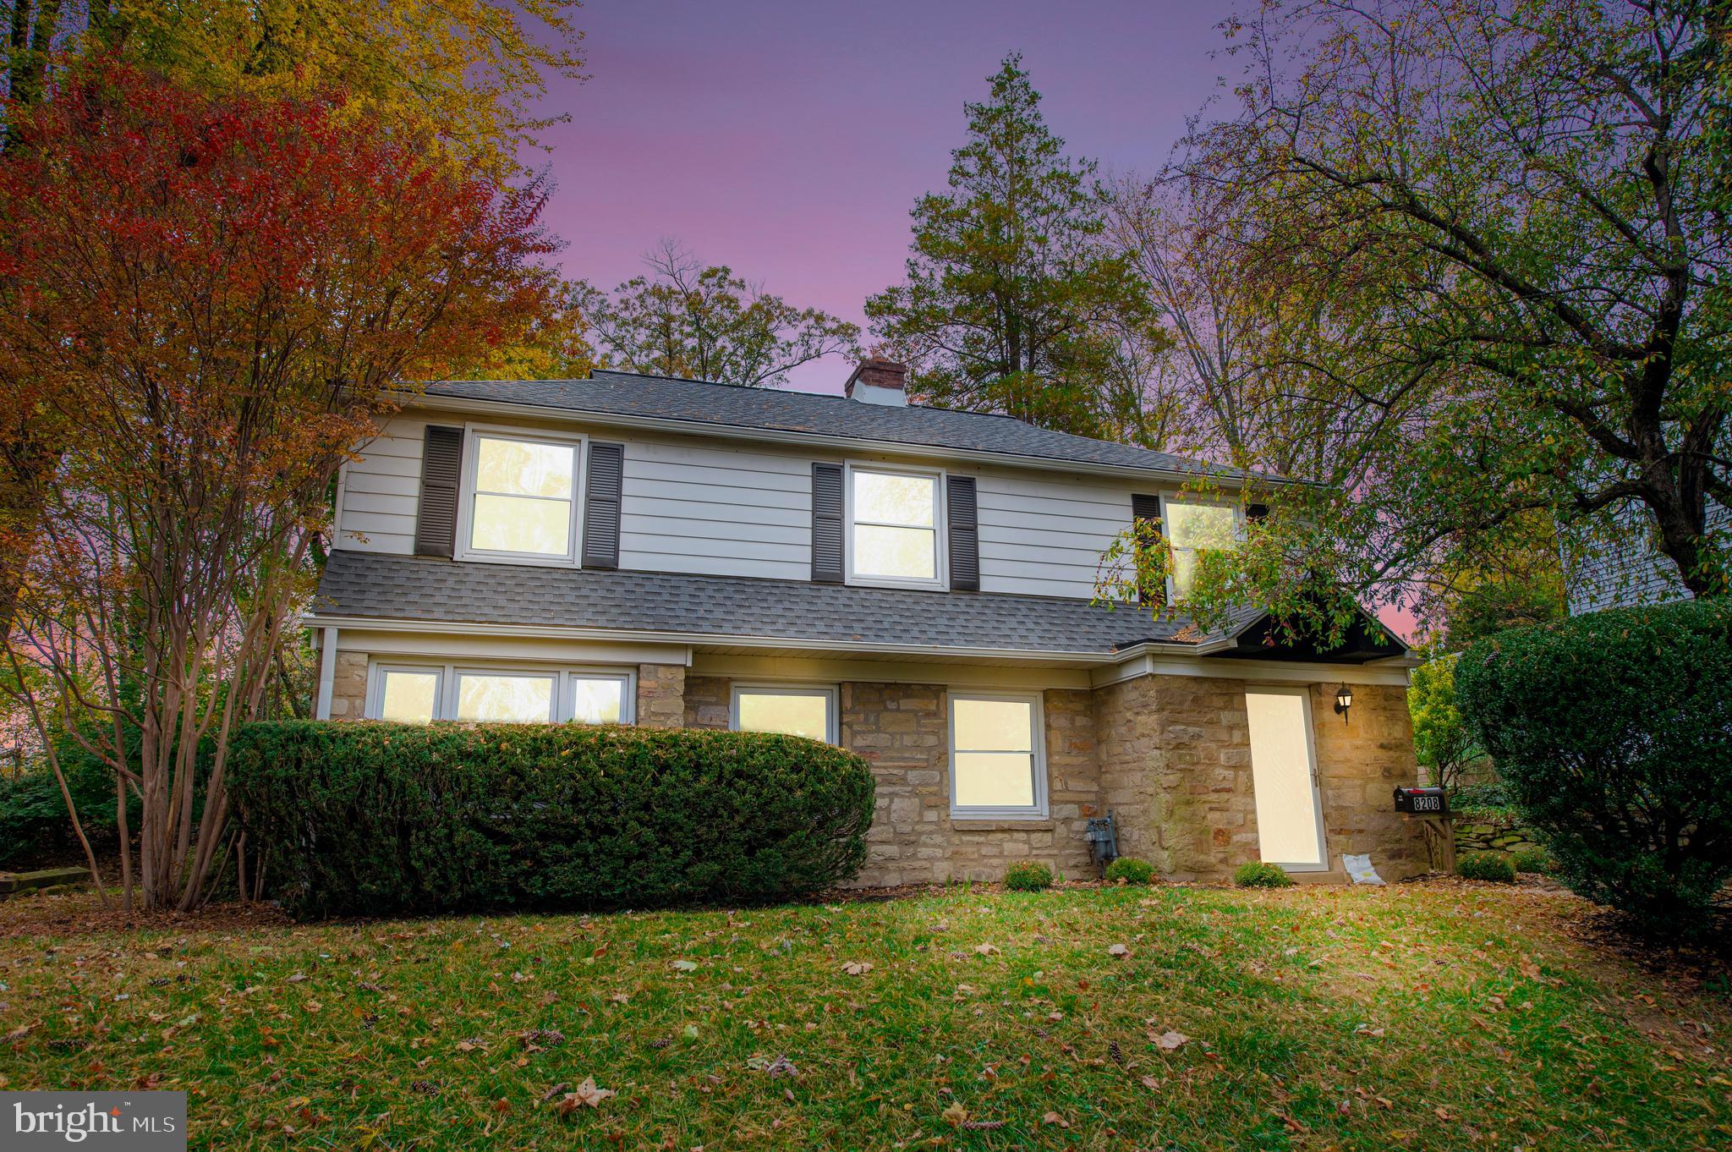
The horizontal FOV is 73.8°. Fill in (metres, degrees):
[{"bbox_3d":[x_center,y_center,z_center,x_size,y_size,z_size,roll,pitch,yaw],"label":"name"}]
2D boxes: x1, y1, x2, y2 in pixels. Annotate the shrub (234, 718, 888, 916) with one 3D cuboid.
[{"bbox_3d":[-2.552,2.179,10.181,5.400,1.520,1.200,4,-14,-16],"label":"shrub"}]

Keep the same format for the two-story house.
[{"bbox_3d":[-0.355,0.353,15.504,11.950,7.300,8.000,4,-14,-16],"label":"two-story house"}]

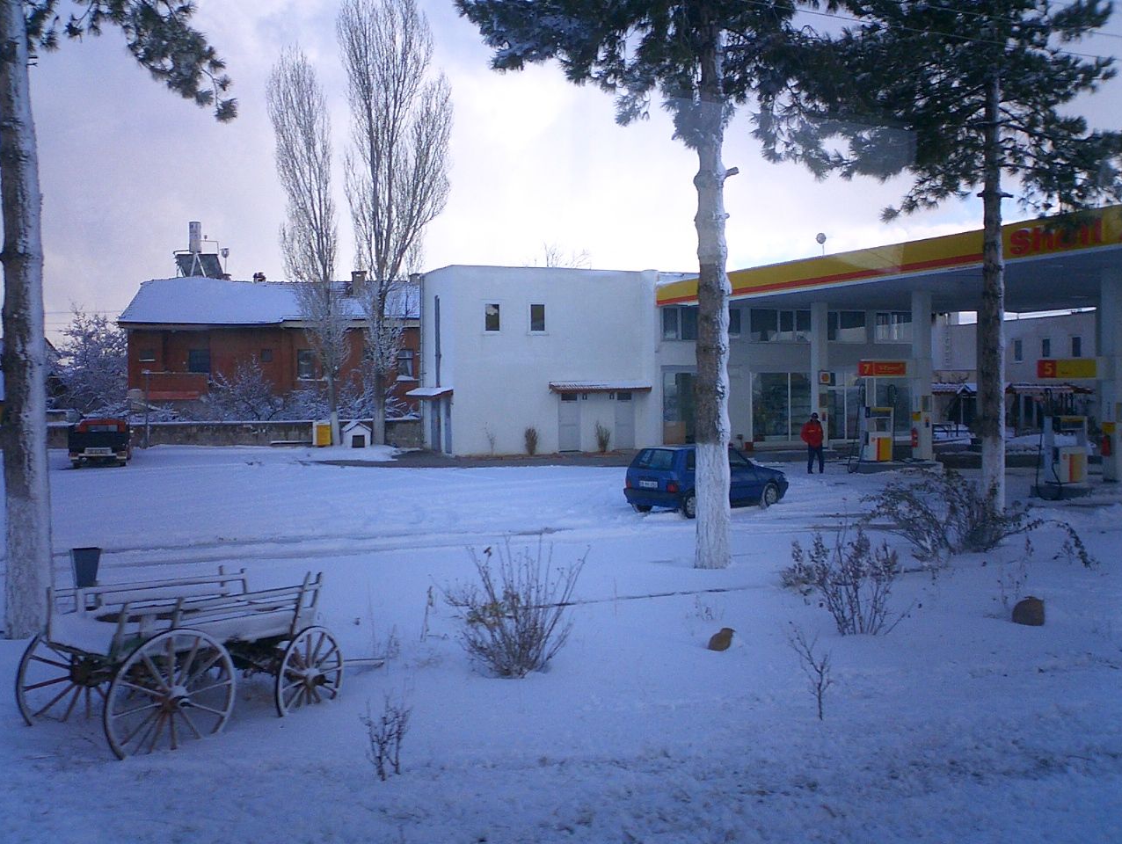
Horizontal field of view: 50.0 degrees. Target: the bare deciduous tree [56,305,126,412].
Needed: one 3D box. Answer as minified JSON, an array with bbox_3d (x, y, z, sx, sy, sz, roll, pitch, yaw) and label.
[{"bbox_3d":[-22.252,-2.057,56.911,3.500,6.400,3.400,-1,2,-21],"label":"bare deciduous tree"}]

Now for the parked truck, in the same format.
[{"bbox_3d":[-16.600,0.674,43.413,1.850,1.720,4.800,-1,2,-17],"label":"parked truck"}]

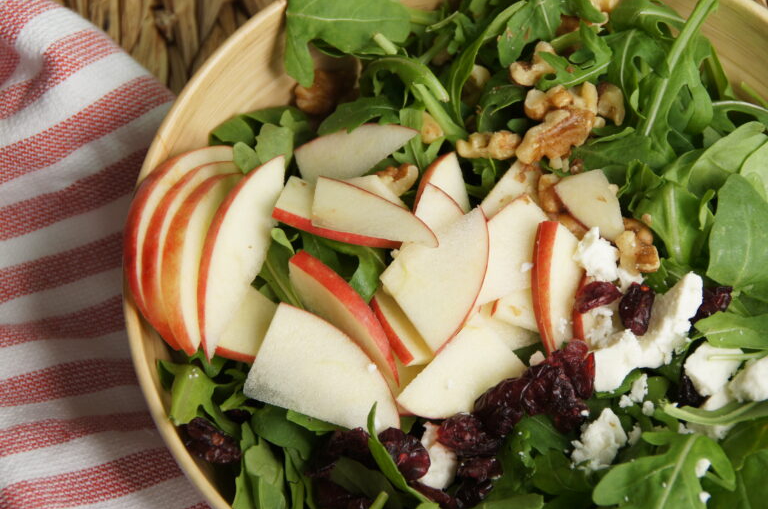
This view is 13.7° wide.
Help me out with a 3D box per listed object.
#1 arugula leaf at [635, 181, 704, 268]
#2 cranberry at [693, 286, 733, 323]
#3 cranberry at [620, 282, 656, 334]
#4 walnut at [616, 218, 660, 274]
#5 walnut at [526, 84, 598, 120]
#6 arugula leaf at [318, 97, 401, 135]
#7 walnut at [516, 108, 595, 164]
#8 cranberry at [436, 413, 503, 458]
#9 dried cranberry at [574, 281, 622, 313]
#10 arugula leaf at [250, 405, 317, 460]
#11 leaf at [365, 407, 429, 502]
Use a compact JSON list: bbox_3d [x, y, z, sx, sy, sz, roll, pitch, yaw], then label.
[{"bbox_3d":[0.096,-0.011,1.079,0.026,0.013,0.028,0,62,0],"label":"arugula leaf"},{"bbox_3d":[0.103,0.016,1.008,0.013,0.009,0.011,-30,66,-18],"label":"cranberry"},{"bbox_3d":[0.079,0.017,0.997,0.011,0.009,0.015,9,60,2],"label":"cranberry"},{"bbox_3d":[0.080,-0.003,1.013,0.014,0.011,0.018,-14,62,-11],"label":"walnut"},{"bbox_3d":[0.058,-0.048,1.040,0.023,0.012,0.015,-8,61,-7],"label":"walnut"},{"bbox_3d":[-0.009,-0.048,1.109,0.031,0.010,0.019,-13,63,-7],"label":"arugula leaf"},{"bbox_3d":[0.059,-0.041,1.093,0.028,0.012,0.016,-32,66,-16],"label":"walnut"},{"bbox_3d":[0.026,0.055,0.979,0.019,0.010,0.013,12,60,4],"label":"cranberry"},{"bbox_3d":[0.067,0.013,1.001,0.014,0.008,0.010,-15,62,-11],"label":"dried cranberry"},{"bbox_3d":[-0.033,0.058,1.058,0.024,0.011,0.018,27,65,14],"label":"arugula leaf"},{"bbox_3d":[0.004,0.061,0.973,0.010,0.009,0.036,-21,63,-14],"label":"leaf"}]

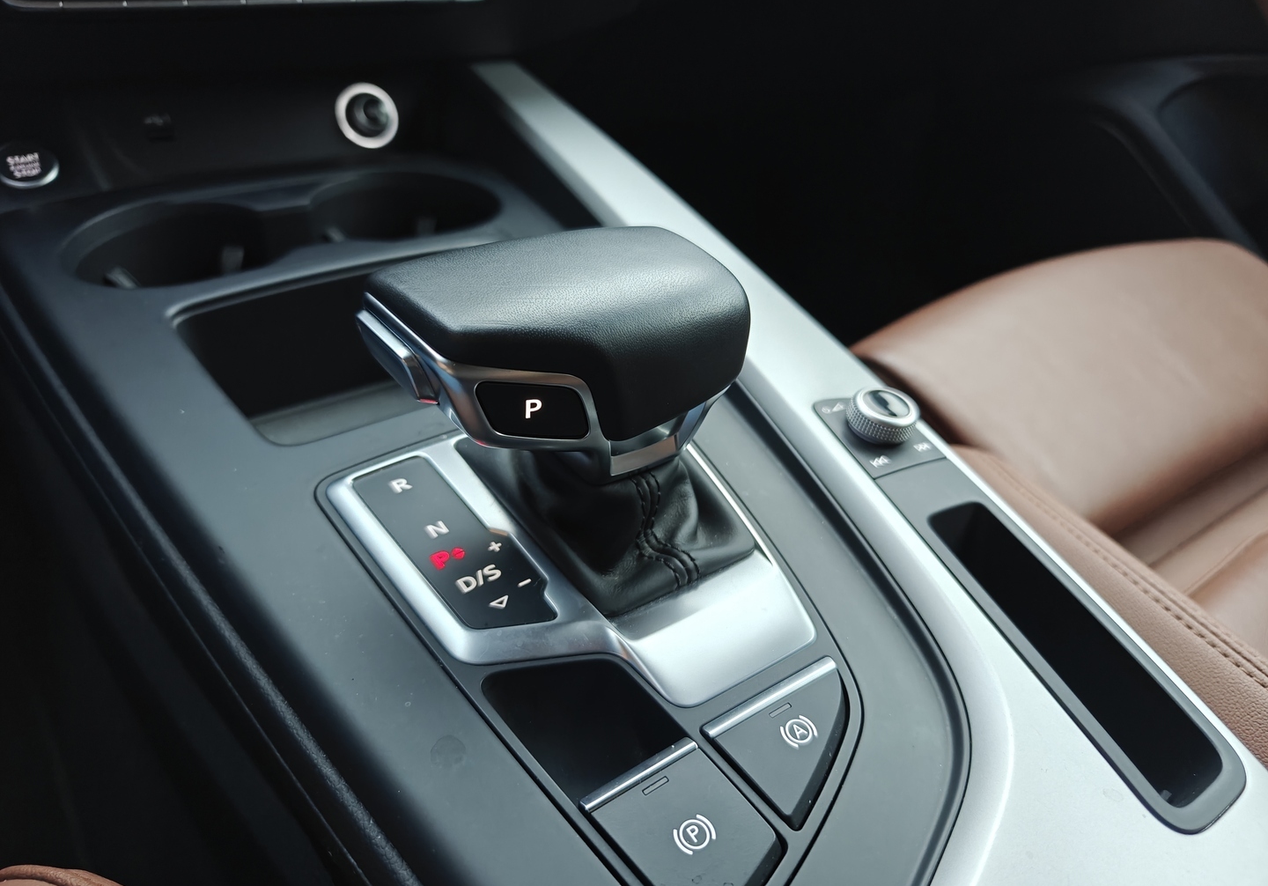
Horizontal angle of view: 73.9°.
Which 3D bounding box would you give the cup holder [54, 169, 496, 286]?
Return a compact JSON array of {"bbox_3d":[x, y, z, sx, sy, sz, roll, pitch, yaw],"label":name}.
[{"bbox_3d":[-0.152,-0.075,0.393,0.183,0.061,0.087,-20,41,-31],"label":"cup holder"}]

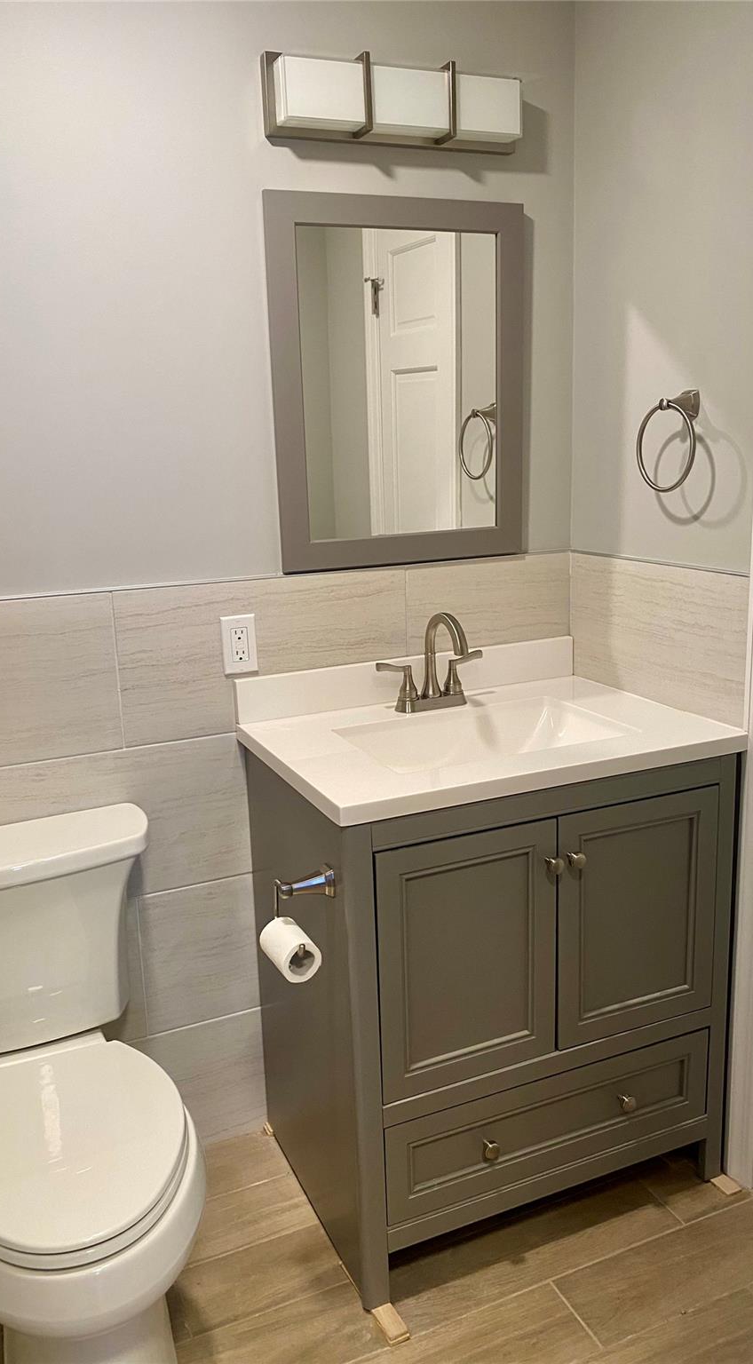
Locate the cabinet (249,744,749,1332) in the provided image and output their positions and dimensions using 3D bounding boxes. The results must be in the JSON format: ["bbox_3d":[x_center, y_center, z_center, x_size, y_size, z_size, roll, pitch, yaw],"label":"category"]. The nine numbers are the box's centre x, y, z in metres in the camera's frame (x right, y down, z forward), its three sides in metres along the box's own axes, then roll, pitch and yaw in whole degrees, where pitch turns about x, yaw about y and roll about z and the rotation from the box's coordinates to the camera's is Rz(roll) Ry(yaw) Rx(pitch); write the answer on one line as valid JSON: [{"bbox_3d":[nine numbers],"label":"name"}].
[{"bbox_3d":[0.216,0.553,2.055,0.775,0.894,0.548,-7,14,-23],"label":"cabinet"}]

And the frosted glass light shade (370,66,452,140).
[{"bbox_3d":[0.050,-1.056,1.873,0.156,0.097,0.074,-8,14,-23],"label":"frosted glass light shade"}]

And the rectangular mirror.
[{"bbox_3d":[0.052,-0.583,2.032,0.543,0.694,0.025,-8,14,-23],"label":"rectangular mirror"}]

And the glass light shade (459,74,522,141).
[{"bbox_3d":[0.200,-1.089,1.955,0.148,0.100,0.052,-7,14,-23],"label":"glass light shade"}]

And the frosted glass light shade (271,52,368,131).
[{"bbox_3d":[-0.098,-1.050,1.829,0.152,0.100,0.052,-7,14,-23],"label":"frosted glass light shade"}]

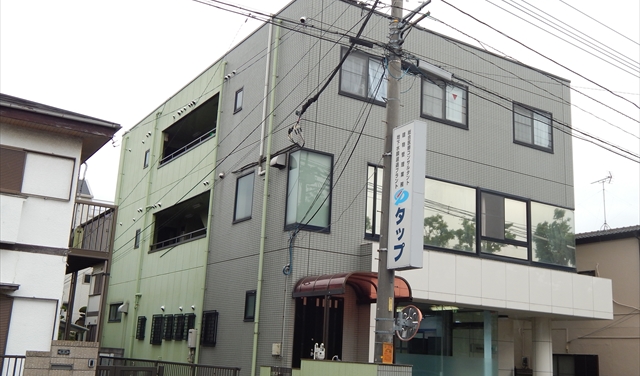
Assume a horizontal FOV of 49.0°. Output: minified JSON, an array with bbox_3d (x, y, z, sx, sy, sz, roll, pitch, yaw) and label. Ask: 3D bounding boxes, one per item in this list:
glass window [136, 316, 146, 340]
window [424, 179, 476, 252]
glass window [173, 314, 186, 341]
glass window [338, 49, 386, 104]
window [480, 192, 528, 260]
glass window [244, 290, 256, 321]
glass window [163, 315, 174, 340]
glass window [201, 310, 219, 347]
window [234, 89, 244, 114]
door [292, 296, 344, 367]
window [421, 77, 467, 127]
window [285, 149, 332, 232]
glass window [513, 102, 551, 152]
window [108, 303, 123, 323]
[{"bbox_3d":[-6.351,4.996,24.999,0.140,0.805,0.730,11,-16,-30],"label":"glass window"},{"bbox_3d":[3.585,0.797,19.292,1.966,1.908,0.100,11,-16,-30],"label":"window"},{"bbox_3d":[-4.393,4.350,21.896,0.140,0.780,0.700,11,-16,-30],"label":"glass window"},{"bbox_3d":[1.290,-2.896,18.630,1.770,1.330,0.100,11,-16,-30],"label":"glass window"},{"bbox_3d":[5.355,1.123,20.367,1.970,1.840,0.100,11,-16,-30],"label":"window"},{"bbox_3d":[-1.777,3.025,18.023,0.100,0.785,0.600,11,-16,-30],"label":"glass window"},{"bbox_3d":[-4.890,4.468,22.509,0.160,0.783,0.526,11,-16,-30],"label":"glass window"},{"bbox_3d":[-3.119,3.978,19.861,0.140,0.950,0.920,11,-16,-30],"label":"glass window"},{"bbox_3d":[-2.356,-2.573,20.695,0.120,0.702,0.520,11,-16,-30],"label":"window"},{"bbox_3d":[-0.049,3.561,16.417,1.341,2.051,0.100,11,-16,-30],"label":"door"},{"bbox_3d":[3.577,-2.466,19.984,1.765,1.355,0.100,11,-16,-30],"label":"window"},{"bbox_3d":[-0.247,0.094,17.211,1.030,1.933,0.491,11,-16,-30],"label":"window"},{"bbox_3d":[6.601,-1.844,21.770,1.777,1.313,0.120,11,-16,-30],"label":"glass window"},{"bbox_3d":[-8.224,5.033,28.280,0.100,0.765,1.800,11,-16,-30],"label":"window"}]

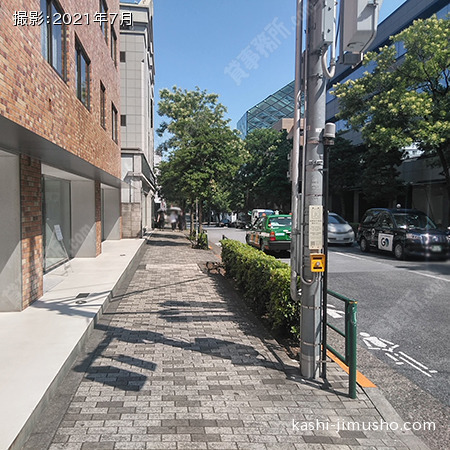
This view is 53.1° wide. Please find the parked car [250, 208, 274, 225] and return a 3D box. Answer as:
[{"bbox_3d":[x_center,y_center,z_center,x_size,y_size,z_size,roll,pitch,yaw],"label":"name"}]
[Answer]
[{"bbox_3d":[3.545,-0.458,41.900,1.550,1.920,3.700,0,2,-7],"label":"parked car"}]

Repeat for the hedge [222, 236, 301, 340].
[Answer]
[{"bbox_3d":[0.530,0.867,8.150,0.480,0.740,6.100,0,2,-7],"label":"hedge"}]

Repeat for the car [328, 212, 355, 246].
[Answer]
[{"bbox_3d":[4.800,0.182,22.400,1.730,1.540,4.500,0,2,-7],"label":"car"}]

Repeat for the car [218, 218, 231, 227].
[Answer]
[{"bbox_3d":[-0.100,-0.400,73.000,1.720,1.480,4.400,0,2,-7],"label":"car"}]

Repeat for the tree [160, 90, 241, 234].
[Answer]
[{"bbox_3d":[-1.190,-2.813,21.000,4.000,7.300,4.000,0,2,-7],"label":"tree"}]

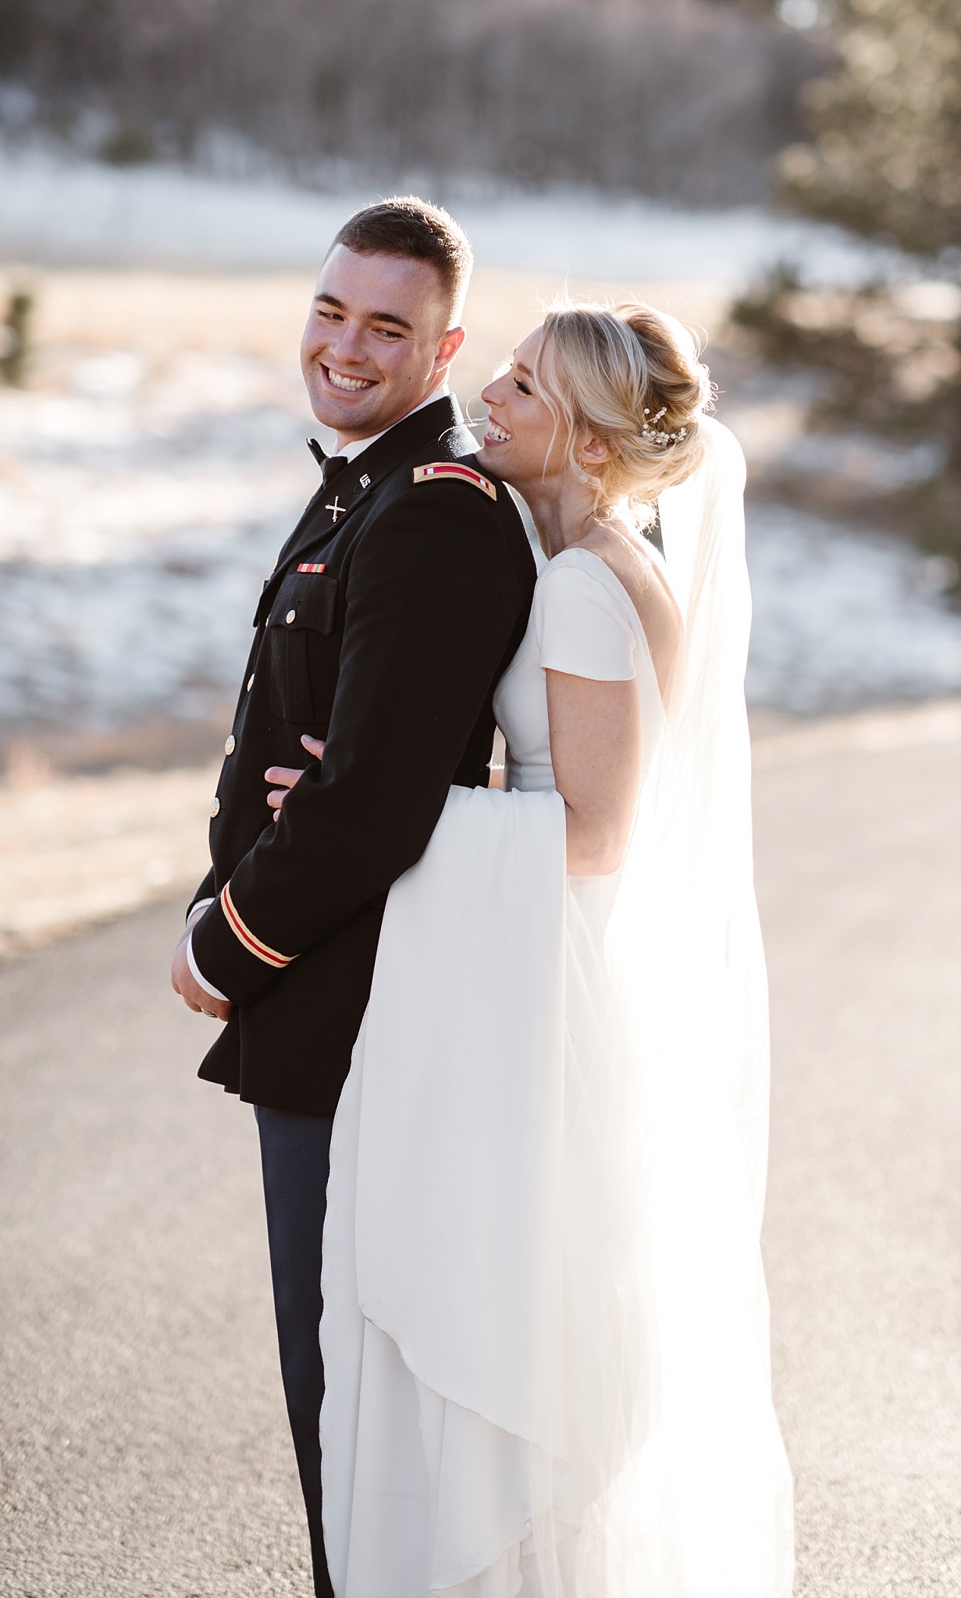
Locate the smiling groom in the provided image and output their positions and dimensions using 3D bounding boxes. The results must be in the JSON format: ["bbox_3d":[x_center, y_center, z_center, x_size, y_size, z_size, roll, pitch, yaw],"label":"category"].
[{"bbox_3d":[-0.147,0.266,4.130,0.410,1.830,0.530,-2,5,-22],"label":"smiling groom"}]

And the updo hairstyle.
[{"bbox_3d":[0.151,-0.409,4.020,0.195,0.235,0.190,9,5,-2],"label":"updo hairstyle"}]

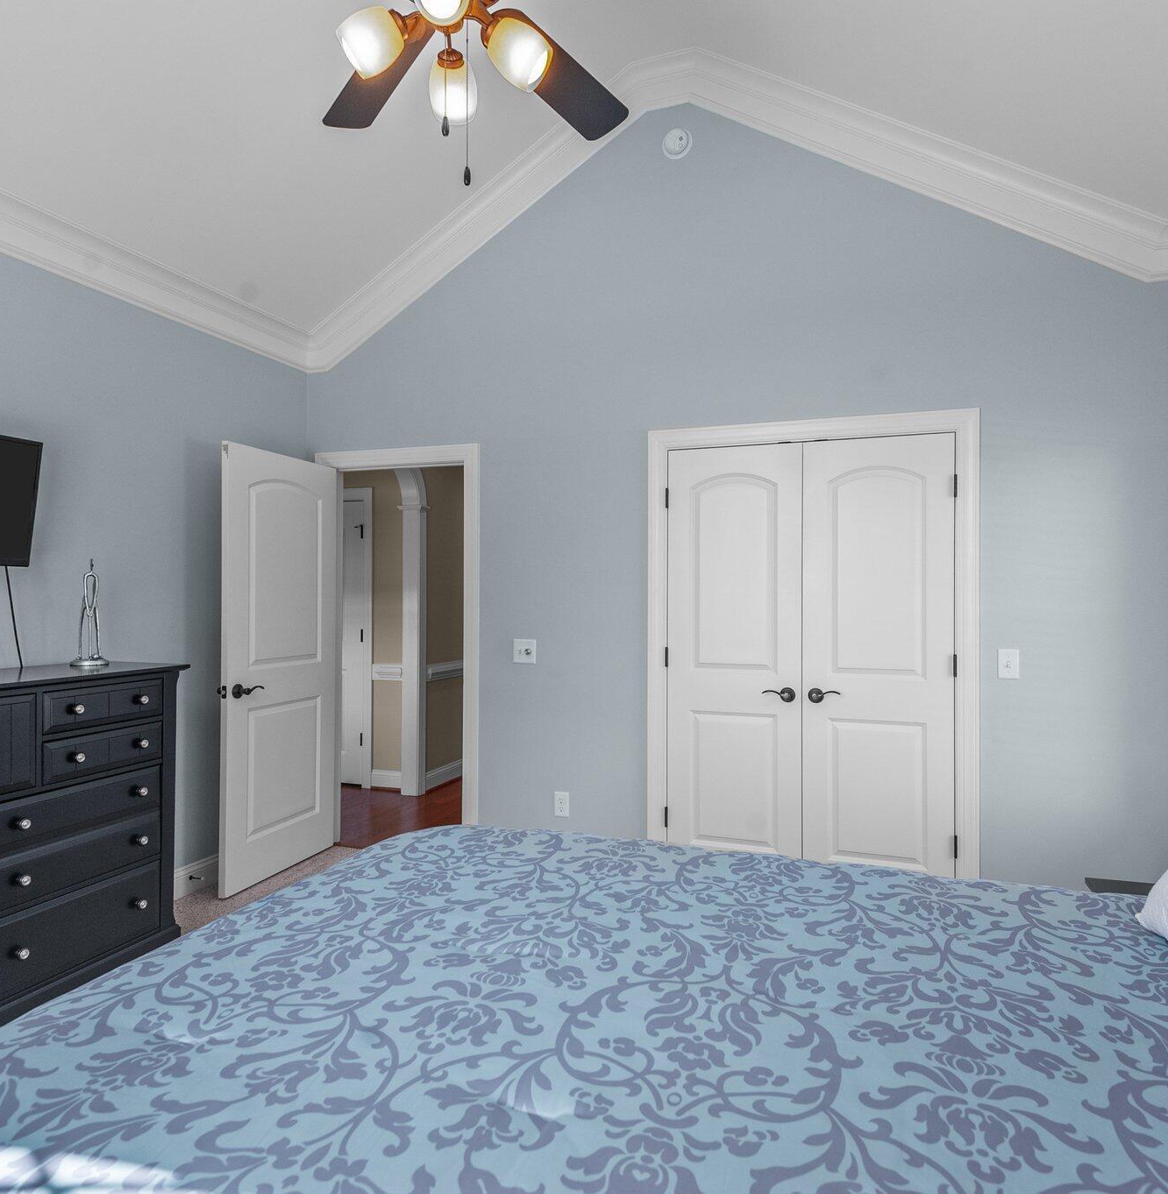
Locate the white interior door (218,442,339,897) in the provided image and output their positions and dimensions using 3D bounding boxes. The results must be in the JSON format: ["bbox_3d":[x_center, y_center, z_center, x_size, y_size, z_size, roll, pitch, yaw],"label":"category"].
[{"bbox_3d":[-1.491,0.333,3.950,0.045,2.032,0.758,0,0,21],"label":"white interior door"}]

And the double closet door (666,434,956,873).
[{"bbox_3d":[0.966,0.340,3.523,1.213,2.032,0.050,0,0,20],"label":"double closet door"}]

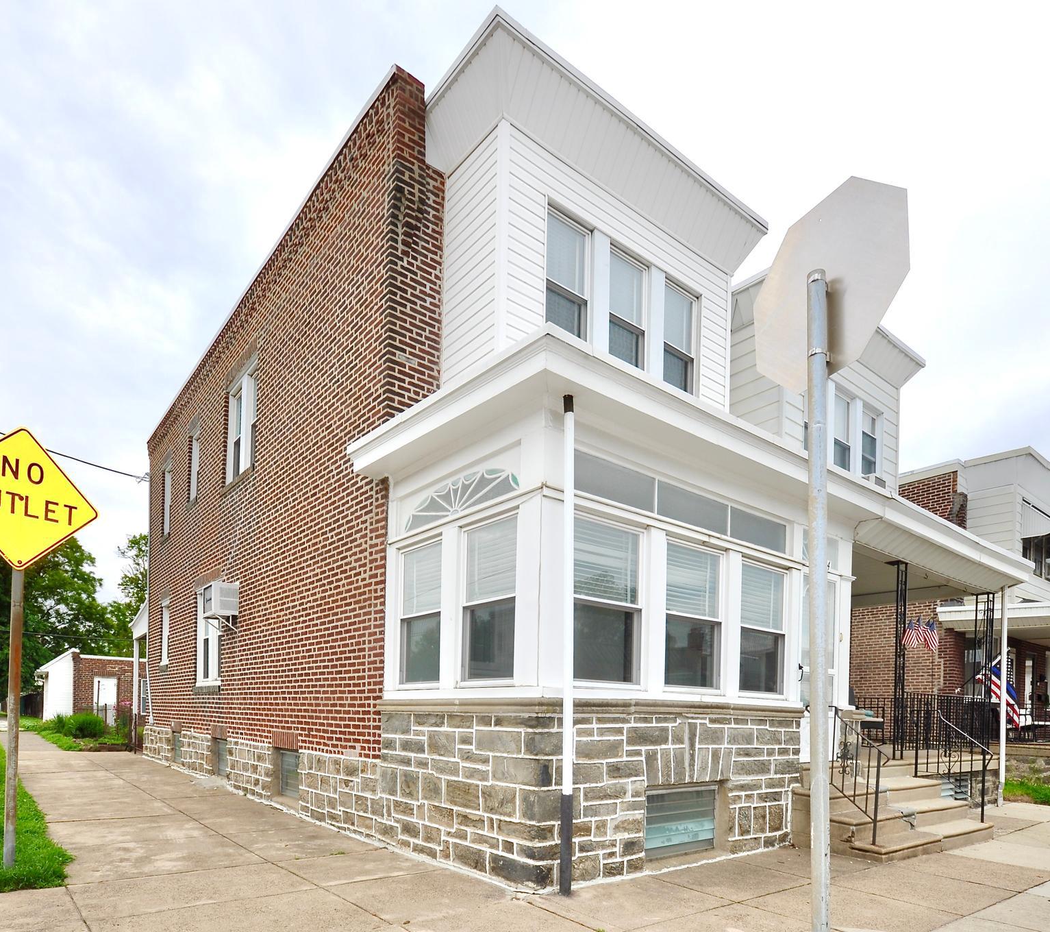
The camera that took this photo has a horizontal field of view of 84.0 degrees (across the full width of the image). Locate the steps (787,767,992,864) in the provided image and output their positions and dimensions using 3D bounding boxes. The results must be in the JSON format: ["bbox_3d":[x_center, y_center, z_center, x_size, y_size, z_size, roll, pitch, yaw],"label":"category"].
[{"bbox_3d":[4.230,3.770,6.600,2.750,0.860,0.920,16,-25,-36],"label":"steps"}]

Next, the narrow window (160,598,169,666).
[{"bbox_3d":[-7.689,3.541,12.450,0.110,1.320,0.740,9,-14,-38],"label":"narrow window"}]

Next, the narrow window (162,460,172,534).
[{"bbox_3d":[-7.581,0.684,12.350,0.110,1.420,0.740,9,-14,-38],"label":"narrow window"}]

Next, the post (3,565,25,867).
[{"bbox_3d":[-4.015,1.939,4.580,0.080,2.280,0.080,1,-9,-38],"label":"post"}]

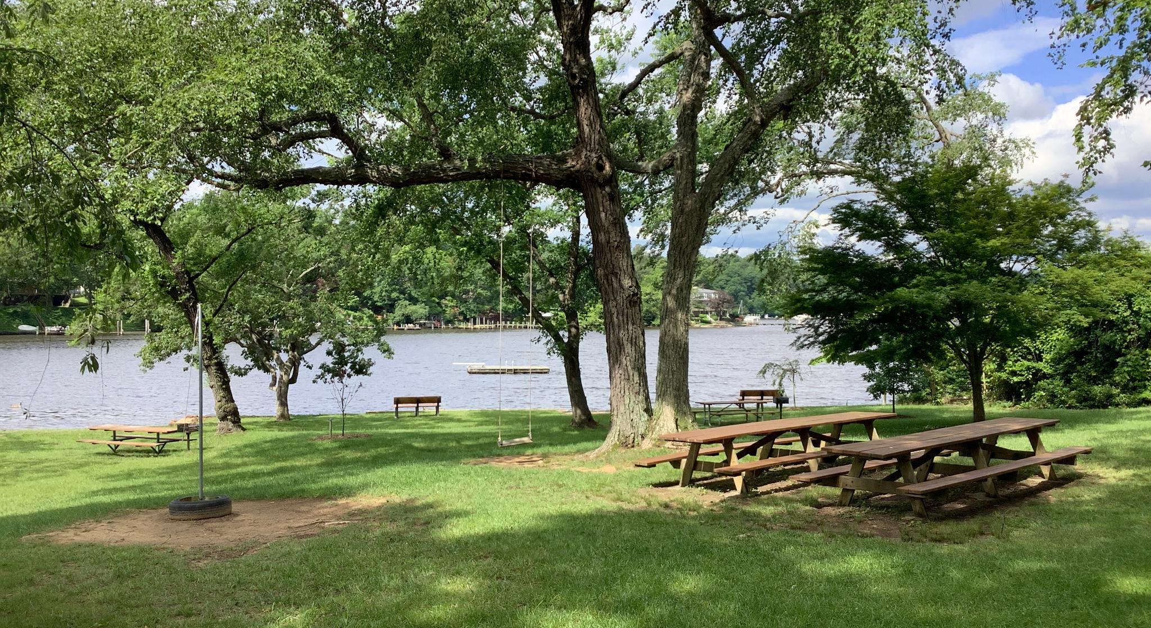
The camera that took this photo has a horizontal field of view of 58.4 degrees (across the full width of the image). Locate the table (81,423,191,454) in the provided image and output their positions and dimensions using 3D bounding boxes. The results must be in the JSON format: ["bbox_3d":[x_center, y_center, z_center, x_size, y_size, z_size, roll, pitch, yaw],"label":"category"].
[{"bbox_3d":[-12.950,3.790,30.500,2.700,0.760,1.620,0,0,19],"label":"table"}]

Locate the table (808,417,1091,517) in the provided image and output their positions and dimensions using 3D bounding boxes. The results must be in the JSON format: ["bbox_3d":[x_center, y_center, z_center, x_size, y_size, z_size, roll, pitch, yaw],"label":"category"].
[{"bbox_3d":[4.860,1.910,13.180,4.880,0.760,1.640,0,0,-44],"label":"table"}]

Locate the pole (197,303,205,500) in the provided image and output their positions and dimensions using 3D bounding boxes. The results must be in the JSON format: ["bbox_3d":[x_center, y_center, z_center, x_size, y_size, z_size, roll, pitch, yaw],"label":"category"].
[{"bbox_3d":[-4.540,1.120,12.500,0.048,2.440,0.048,0,0,0],"label":"pole"}]

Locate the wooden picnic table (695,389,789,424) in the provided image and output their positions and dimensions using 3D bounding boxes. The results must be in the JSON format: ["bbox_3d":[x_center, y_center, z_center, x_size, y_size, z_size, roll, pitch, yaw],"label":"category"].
[{"bbox_3d":[5.200,3.300,34.000,2.460,0.760,1.720,0,0,-18],"label":"wooden picnic table"}]

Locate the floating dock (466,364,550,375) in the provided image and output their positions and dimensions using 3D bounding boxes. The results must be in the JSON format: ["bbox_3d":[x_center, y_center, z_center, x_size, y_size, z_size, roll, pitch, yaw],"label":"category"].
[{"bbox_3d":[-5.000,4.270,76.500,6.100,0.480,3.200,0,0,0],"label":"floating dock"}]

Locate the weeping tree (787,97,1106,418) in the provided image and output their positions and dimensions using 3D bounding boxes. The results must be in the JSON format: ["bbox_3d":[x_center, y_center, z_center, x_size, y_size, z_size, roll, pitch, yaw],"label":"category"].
[{"bbox_3d":[9.850,-1.300,28.000,8.500,8.600,7.800,0,0,0],"label":"weeping tree"}]

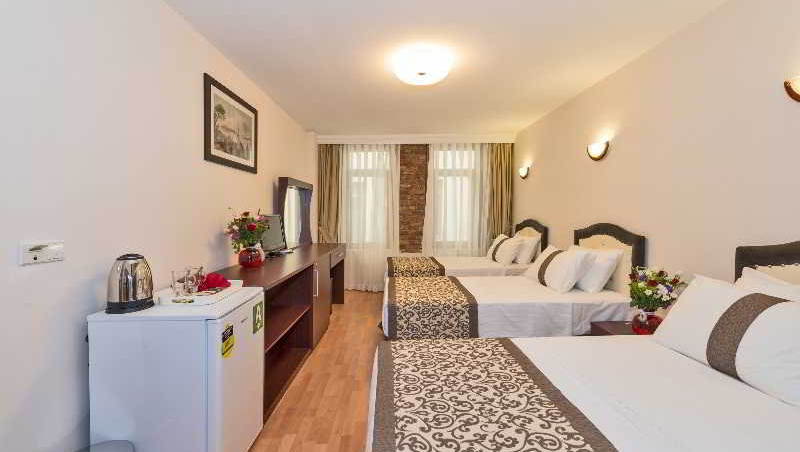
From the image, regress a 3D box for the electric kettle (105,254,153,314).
[{"bbox_3d":[-1.292,0.270,1.505,0.180,0.260,0.210,-1,2,-27],"label":"electric kettle"}]

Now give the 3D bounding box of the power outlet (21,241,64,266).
[{"bbox_3d":[-1.380,0.099,1.200,0.022,0.082,0.145,0,2,0],"label":"power outlet"}]

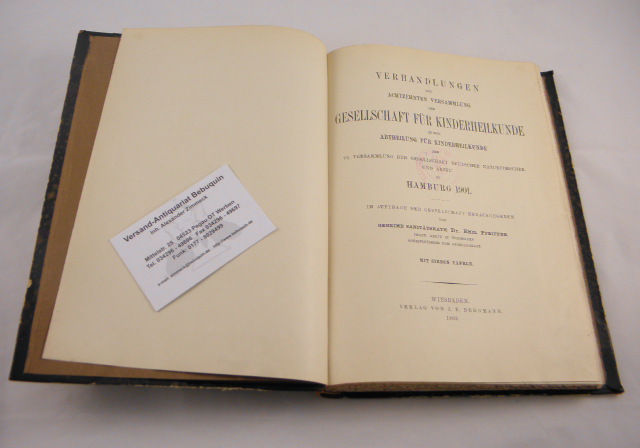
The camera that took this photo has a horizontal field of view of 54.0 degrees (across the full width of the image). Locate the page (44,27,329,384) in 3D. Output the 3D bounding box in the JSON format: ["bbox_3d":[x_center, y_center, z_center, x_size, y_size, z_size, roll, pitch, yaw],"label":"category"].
[{"bbox_3d":[-0.070,-0.021,0.400,0.153,0.020,0.233,3,64,-3],"label":"page"}]

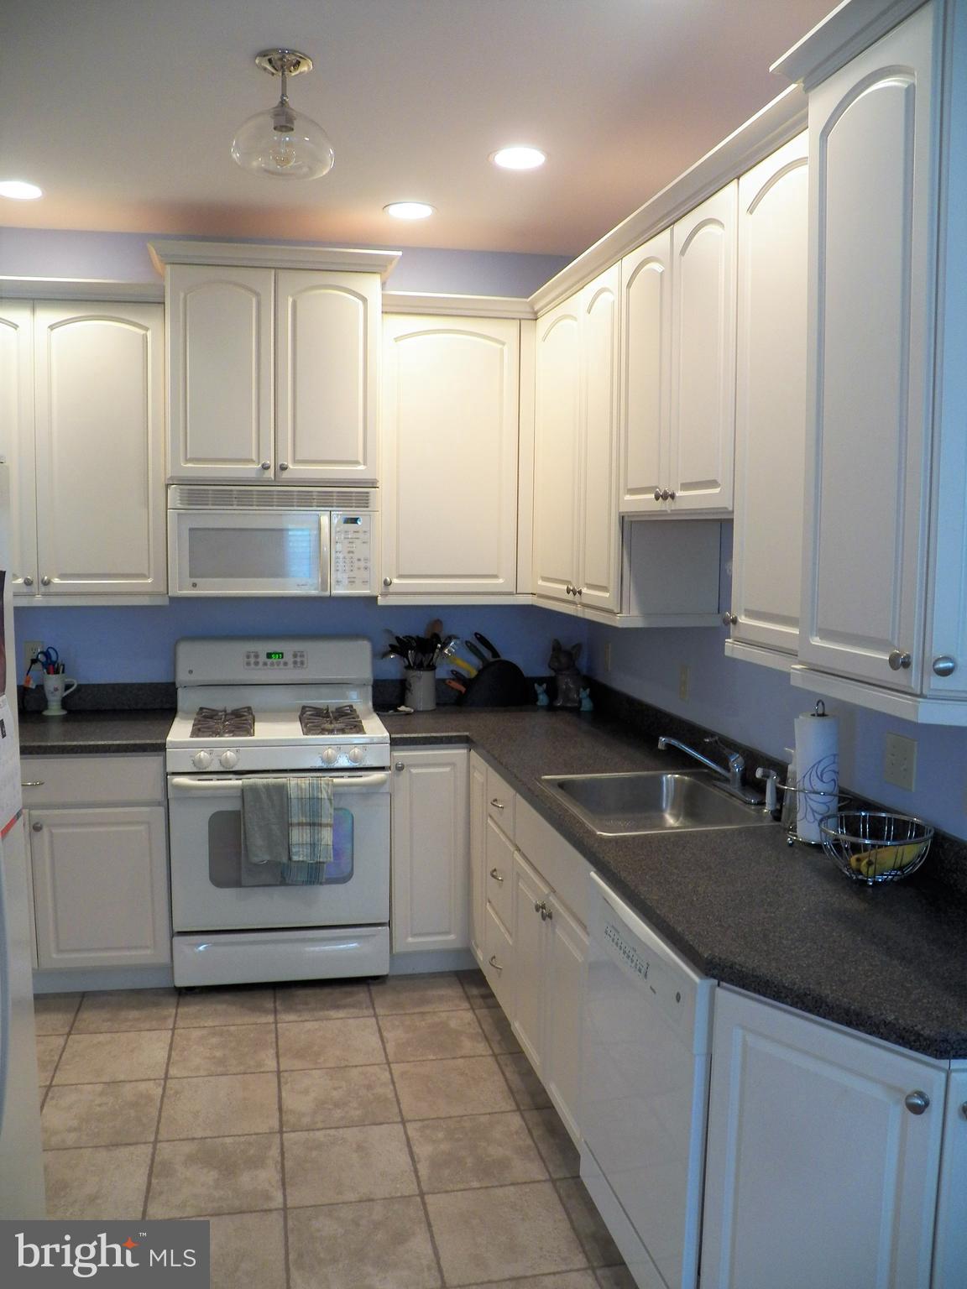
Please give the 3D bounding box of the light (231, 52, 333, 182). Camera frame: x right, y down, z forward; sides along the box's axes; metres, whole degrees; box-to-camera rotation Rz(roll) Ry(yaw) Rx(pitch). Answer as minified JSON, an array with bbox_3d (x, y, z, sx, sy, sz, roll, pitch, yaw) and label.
[{"bbox_3d":[-0.475,-1.261,2.460,0.245,0.275,0.245,-1,6,-12],"label":"light"}]

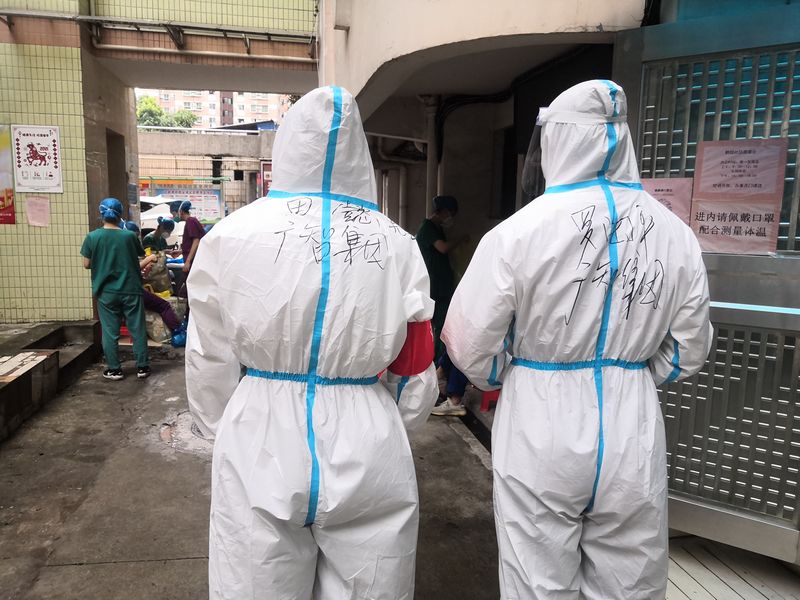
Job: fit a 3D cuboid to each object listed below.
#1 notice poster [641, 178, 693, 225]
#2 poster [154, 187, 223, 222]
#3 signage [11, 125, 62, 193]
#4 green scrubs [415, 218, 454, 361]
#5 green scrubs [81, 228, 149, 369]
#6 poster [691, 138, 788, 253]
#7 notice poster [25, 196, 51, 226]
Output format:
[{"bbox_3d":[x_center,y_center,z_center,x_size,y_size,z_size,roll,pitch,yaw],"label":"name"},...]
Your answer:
[{"bbox_3d":[1.050,-0.345,2.534,0.220,0.294,0.010,7,10,35],"label":"notice poster"},{"bbox_3d":[-5.418,-2.407,16.003,1.669,0.884,0.030,0,8,-8],"label":"poster"},{"bbox_3d":[-3.395,-1.317,5.850,0.408,0.610,0.020,0,8,-11],"label":"signage"},{"bbox_3d":[0.275,-0.038,5.200,0.360,1.280,0.460,1,8,0],"label":"green scrubs"},{"bbox_3d":[-2.544,-0.022,5.600,0.520,1.250,0.340,0,8,-7],"label":"green scrubs"},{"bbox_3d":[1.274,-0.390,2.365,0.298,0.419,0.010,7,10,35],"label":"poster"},{"bbox_3d":[-3.428,-0.836,5.915,0.193,0.286,0.010,0,8,-11],"label":"notice poster"}]

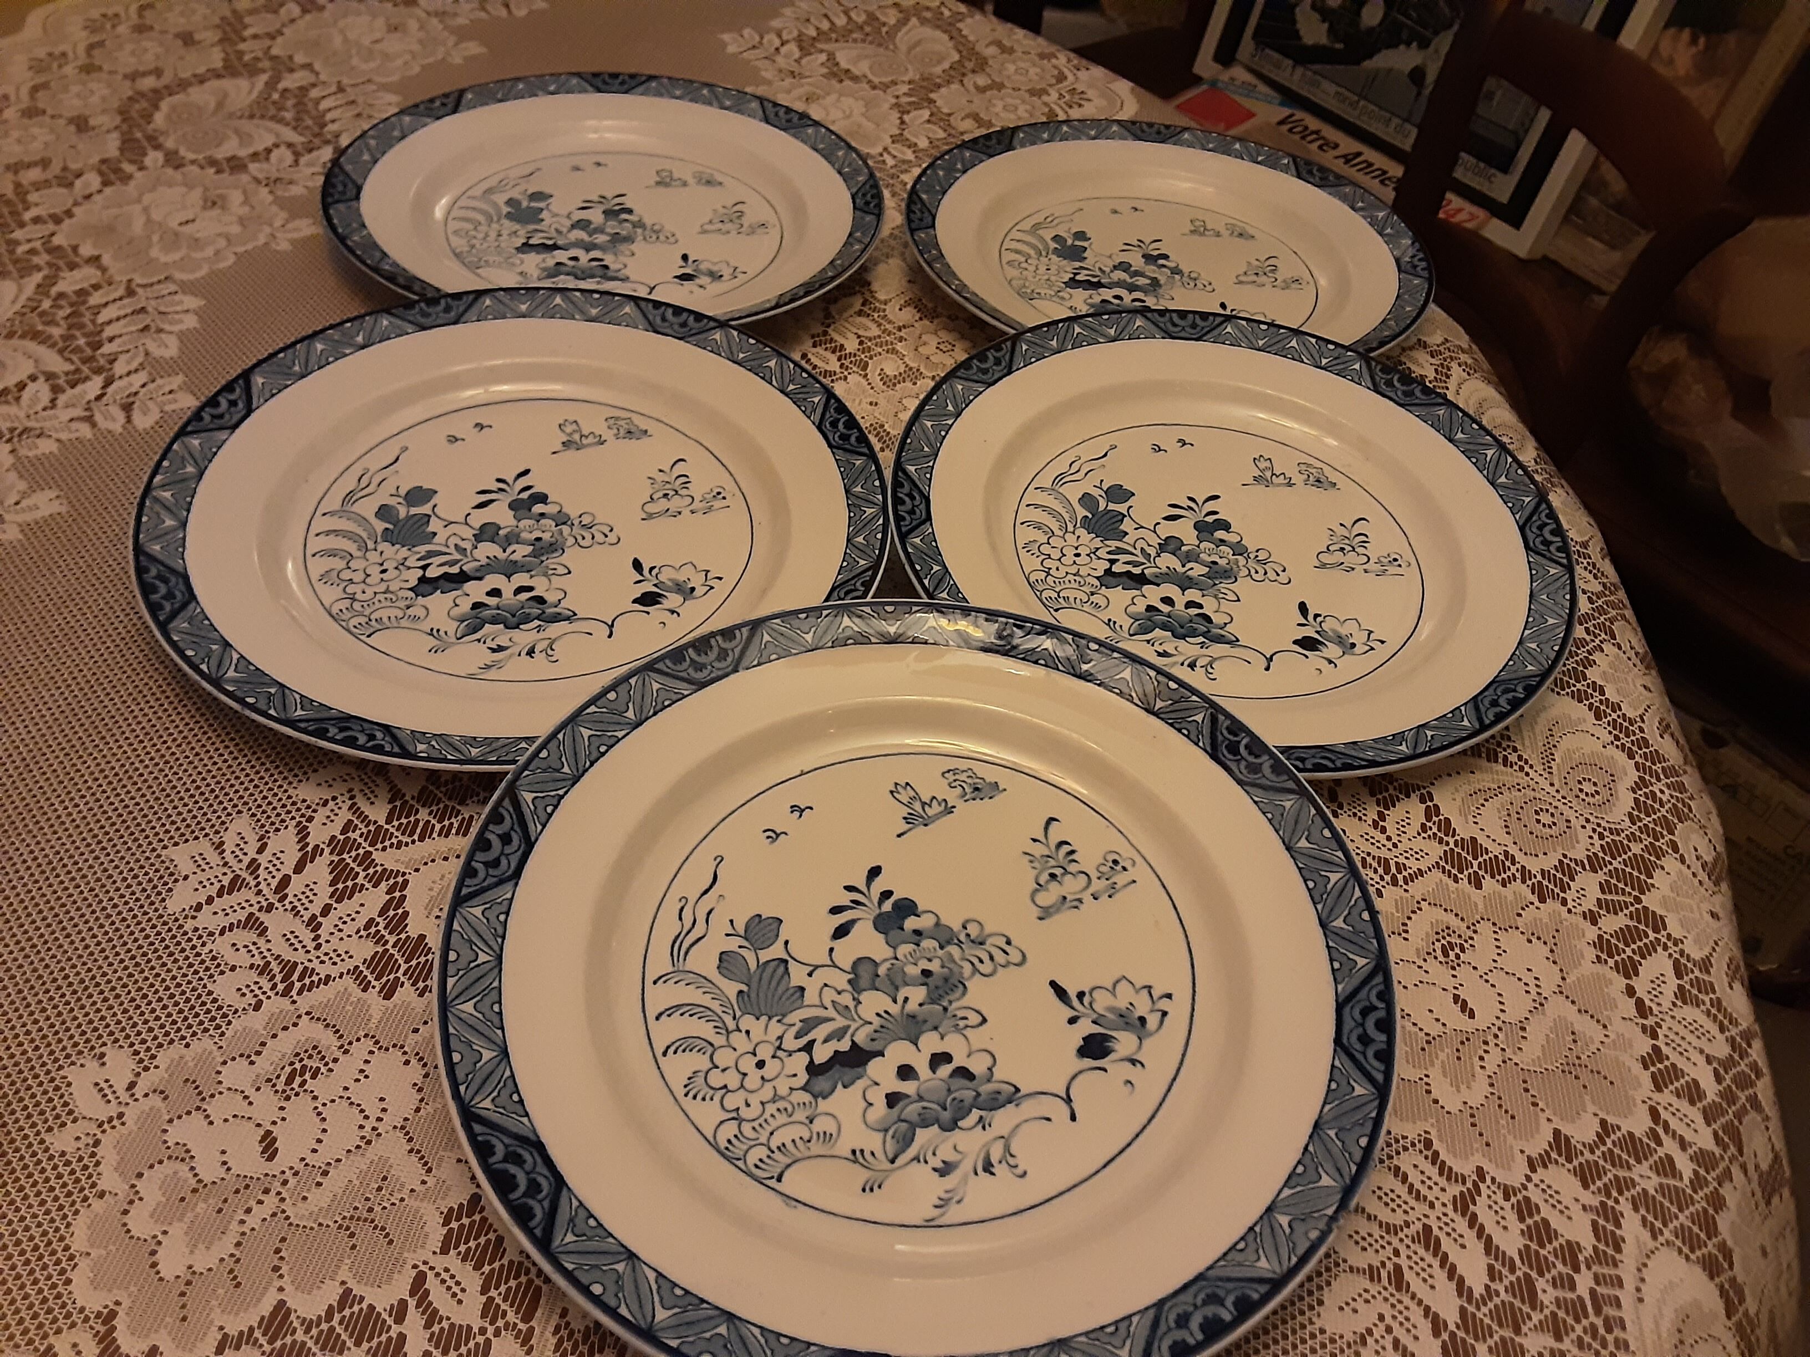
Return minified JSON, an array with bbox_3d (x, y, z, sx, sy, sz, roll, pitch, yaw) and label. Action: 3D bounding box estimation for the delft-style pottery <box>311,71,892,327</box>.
[{"bbox_3d":[-0.136,-0.218,0.682,0.252,0.026,0.252,4,44,-4],"label":"delft-style pottery"}]

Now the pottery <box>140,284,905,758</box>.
[{"bbox_3d":[-0.132,-0.058,0.517,0.252,0.026,0.252,4,46,-4],"label":"pottery"}]

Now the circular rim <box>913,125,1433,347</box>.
[{"bbox_3d":[0.124,-0.205,0.709,0.252,0.026,0.252,3,44,-3],"label":"circular rim"}]

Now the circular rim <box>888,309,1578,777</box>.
[{"bbox_3d":[0.119,-0.055,0.550,0.252,0.026,0.252,3,46,-3],"label":"circular rim"}]

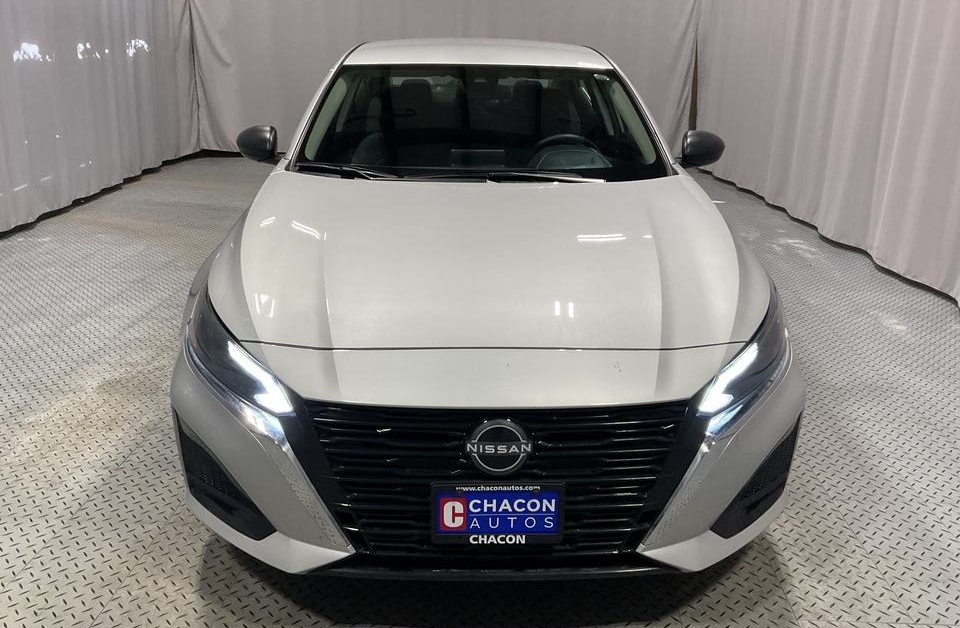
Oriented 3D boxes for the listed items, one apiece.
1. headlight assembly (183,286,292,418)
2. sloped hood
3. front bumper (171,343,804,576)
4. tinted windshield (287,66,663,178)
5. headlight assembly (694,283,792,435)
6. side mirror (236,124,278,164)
[{"bbox_3d":[-0.607,0.078,2.115,0.400,0.230,0.420,4,19,10],"label":"headlight assembly"},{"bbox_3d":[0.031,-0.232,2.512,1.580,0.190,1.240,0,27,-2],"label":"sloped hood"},{"bbox_3d":[0.039,0.317,2.137,1.800,0.550,0.580,0,19,-2],"label":"front bumper"},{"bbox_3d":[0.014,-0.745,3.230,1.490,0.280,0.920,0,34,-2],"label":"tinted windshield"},{"bbox_3d":[0.686,0.102,2.156,0.400,0.260,0.420,-4,20,-13],"label":"headlight assembly"},{"bbox_3d":[-0.931,-0.720,3.394,0.200,0.150,0.140,0,19,-2],"label":"side mirror"}]

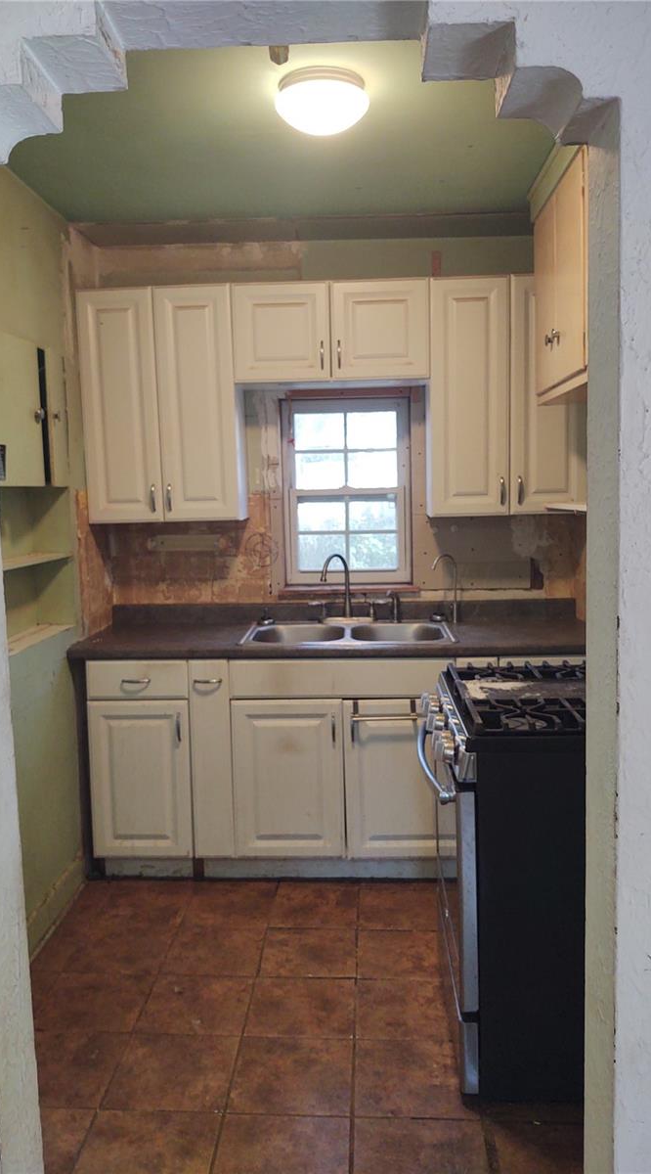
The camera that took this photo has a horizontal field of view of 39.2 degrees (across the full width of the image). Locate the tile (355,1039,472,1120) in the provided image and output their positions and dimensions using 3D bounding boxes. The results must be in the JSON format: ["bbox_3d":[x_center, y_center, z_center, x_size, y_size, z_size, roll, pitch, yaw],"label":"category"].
[{"bbox_3d":[0.225,1.250,2.333,0.306,0.012,0.306,-1,7,3],"label":"tile"}]

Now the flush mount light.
[{"bbox_3d":[-0.007,-1.157,2.219,0.227,0.106,0.227,-1,7,4],"label":"flush mount light"}]

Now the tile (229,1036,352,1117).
[{"bbox_3d":[-0.081,1.254,2.350,0.306,0.012,0.306,-1,7,3],"label":"tile"}]

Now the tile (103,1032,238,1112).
[{"bbox_3d":[-0.391,1.270,2.392,0.305,0.010,0.305,-1,7,3],"label":"tile"}]

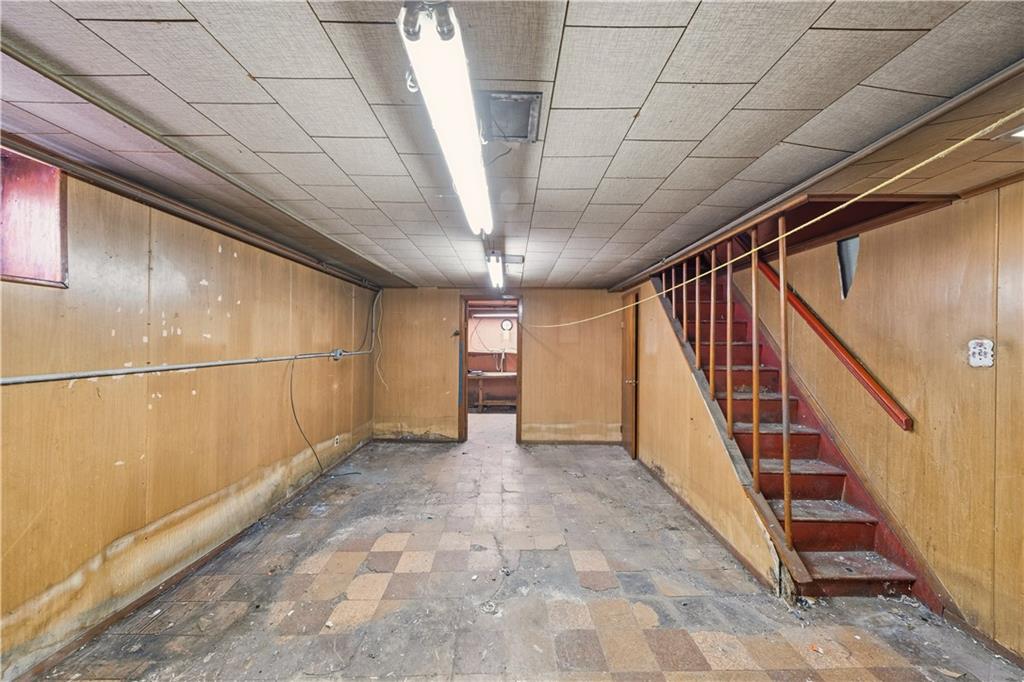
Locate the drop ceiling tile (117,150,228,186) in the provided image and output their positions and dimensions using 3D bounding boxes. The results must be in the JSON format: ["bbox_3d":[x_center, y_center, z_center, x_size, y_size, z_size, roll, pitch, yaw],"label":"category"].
[{"bbox_3d":[-1.559,-0.818,1.613,0.285,0.020,0.300,1,-1,0],"label":"drop ceiling tile"}]

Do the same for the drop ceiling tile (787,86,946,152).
[{"bbox_3d":[1.216,-0.774,1.197,0.304,0.020,0.297,9,-1,0],"label":"drop ceiling tile"}]

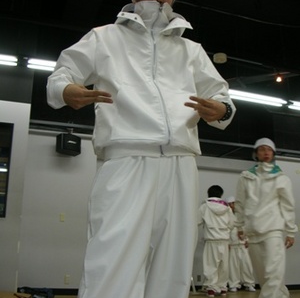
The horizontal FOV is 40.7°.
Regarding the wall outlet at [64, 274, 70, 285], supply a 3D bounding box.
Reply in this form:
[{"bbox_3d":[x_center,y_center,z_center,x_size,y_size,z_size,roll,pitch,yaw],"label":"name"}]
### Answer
[{"bbox_3d":[-1.228,1.946,6.020,0.072,0.120,0.012,5,-15,-17],"label":"wall outlet"}]

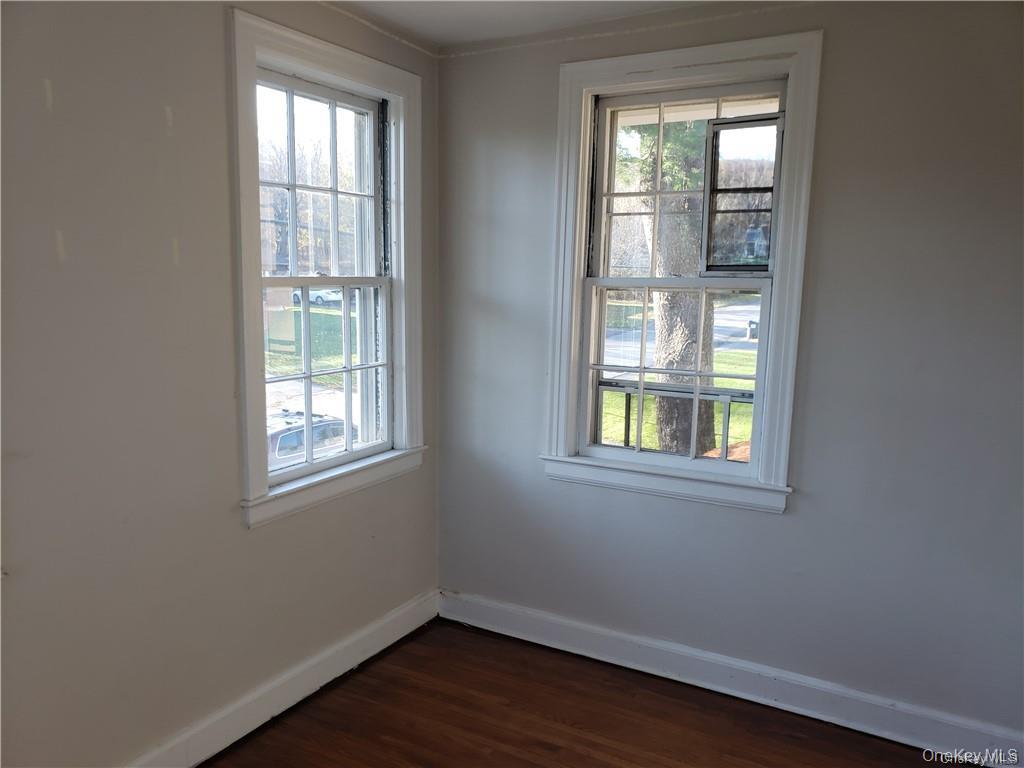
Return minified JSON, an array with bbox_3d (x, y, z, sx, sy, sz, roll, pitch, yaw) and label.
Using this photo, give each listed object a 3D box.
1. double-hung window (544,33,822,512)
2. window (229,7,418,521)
[{"bbox_3d":[0.588,-0.386,2.861,0.964,1.618,0.130,5,9,29],"label":"double-hung window"},{"bbox_3d":[-0.630,-0.379,2.809,0.105,1.604,0.968,5,9,29],"label":"window"}]

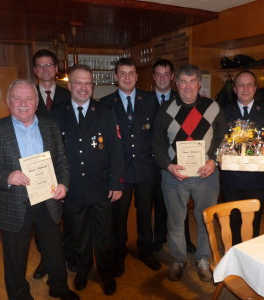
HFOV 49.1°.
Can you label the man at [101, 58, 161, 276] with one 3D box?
[{"bbox_3d":[-0.004,0.145,2.526,0.550,1.820,0.380,-2,10,-3],"label":"man"}]

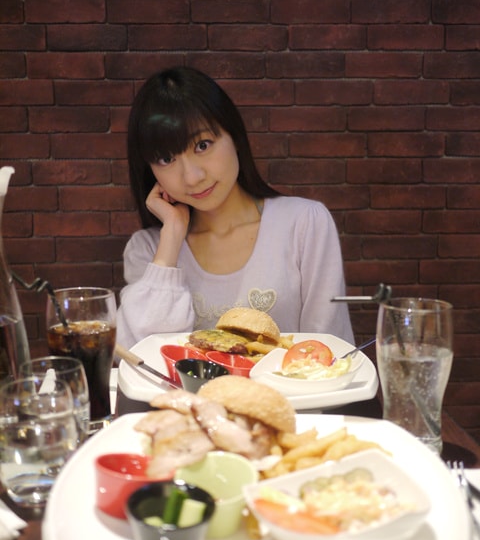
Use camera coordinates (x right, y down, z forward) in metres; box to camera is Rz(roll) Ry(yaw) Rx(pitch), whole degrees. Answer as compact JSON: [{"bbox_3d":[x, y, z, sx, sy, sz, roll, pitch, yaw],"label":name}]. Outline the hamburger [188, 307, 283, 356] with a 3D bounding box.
[{"bbox_3d":[-0.006,0.096,1.060,0.132,0.075,0.112,0,9,0],"label":"hamburger"}]

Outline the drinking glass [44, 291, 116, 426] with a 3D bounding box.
[{"bbox_3d":[-0.182,0.104,0.850,0.081,0.158,0.081,0,9,0],"label":"drinking glass"}]

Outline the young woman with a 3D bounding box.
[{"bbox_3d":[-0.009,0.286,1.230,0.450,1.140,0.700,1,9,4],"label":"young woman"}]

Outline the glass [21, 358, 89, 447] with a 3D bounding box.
[{"bbox_3d":[-0.186,0.148,0.745,0.072,0.104,0.072,0,9,0],"label":"glass"}]

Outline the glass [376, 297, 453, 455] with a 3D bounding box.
[{"bbox_3d":[0.184,0.115,0.780,0.082,0.158,0.082,0,9,0],"label":"glass"}]

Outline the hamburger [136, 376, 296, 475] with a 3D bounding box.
[{"bbox_3d":[-0.022,0.151,0.690,0.148,0.082,0.125,0,9,0],"label":"hamburger"}]

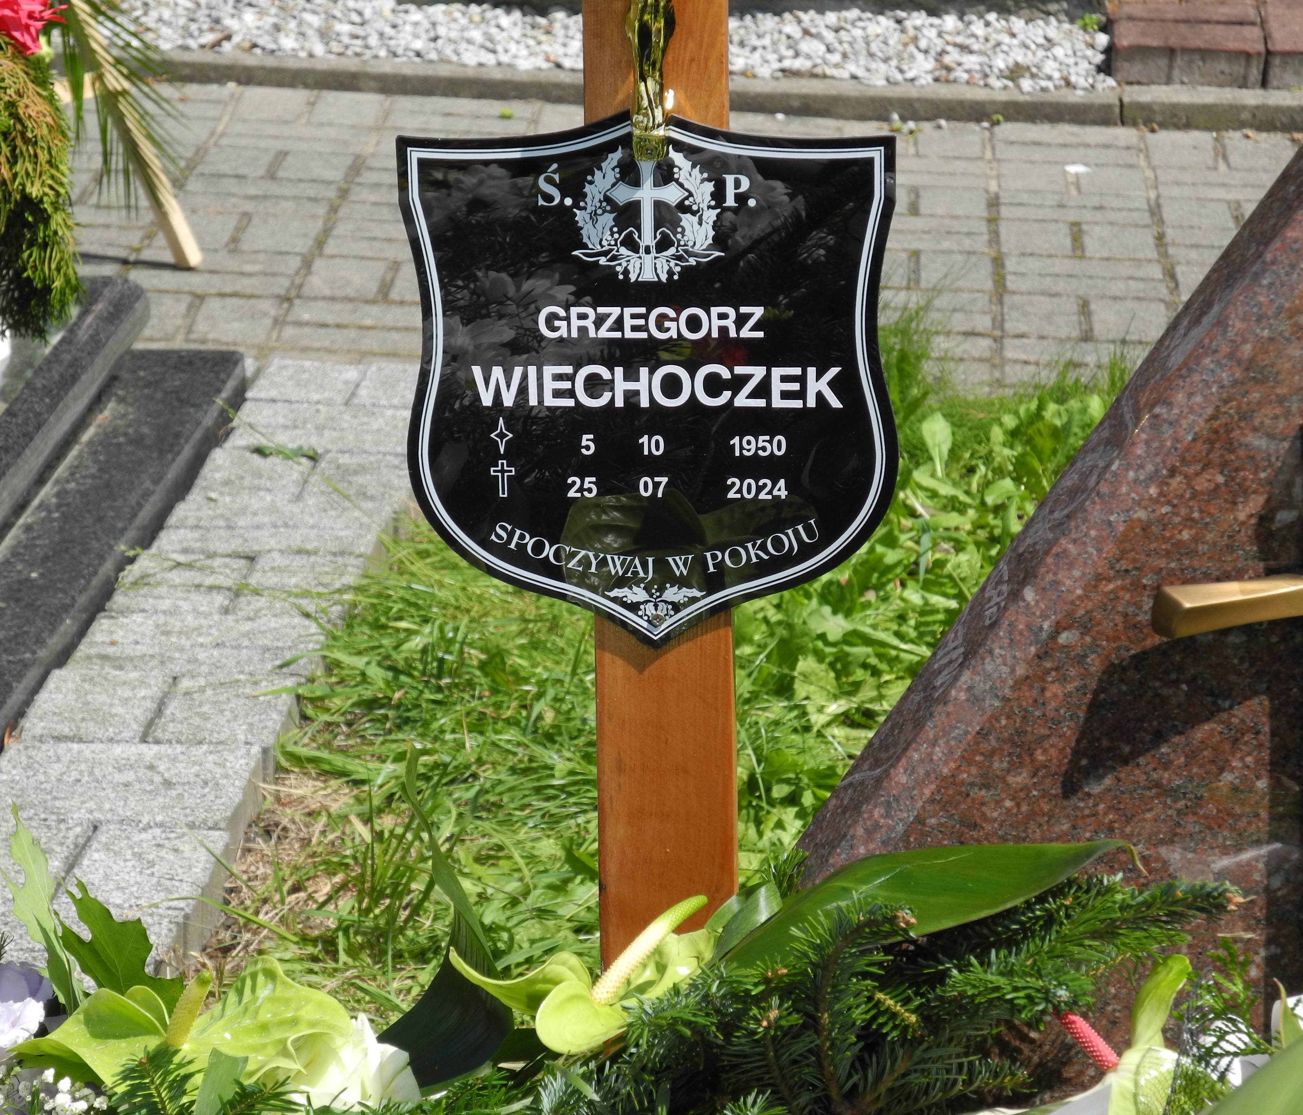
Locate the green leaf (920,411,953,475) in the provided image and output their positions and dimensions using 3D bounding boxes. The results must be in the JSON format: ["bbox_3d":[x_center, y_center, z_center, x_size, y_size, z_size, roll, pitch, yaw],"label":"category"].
[{"bbox_3d":[0.296,-0.119,6.020,0.033,0.069,0.020,-2,7,0],"label":"green leaf"}]

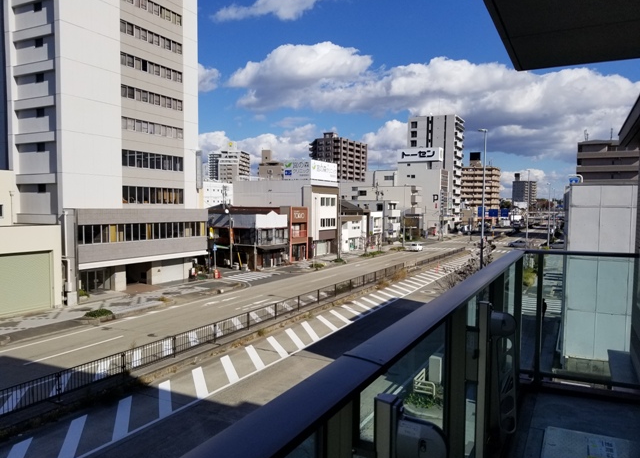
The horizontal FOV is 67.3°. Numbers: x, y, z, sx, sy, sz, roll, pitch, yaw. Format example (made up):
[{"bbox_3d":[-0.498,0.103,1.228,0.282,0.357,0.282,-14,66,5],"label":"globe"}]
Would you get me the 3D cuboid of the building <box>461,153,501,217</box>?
[{"bbox_3d":[71.879,-17.651,217.847,18.000,30.500,14.000,1,3,28],"label":"building"}]

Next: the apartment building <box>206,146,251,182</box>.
[{"bbox_3d":[-60.108,-31.194,324.815,21.500,48.000,23.000,0,3,8],"label":"apartment building"}]

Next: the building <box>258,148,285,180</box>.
[{"bbox_3d":[-29.668,-26.385,295.620,15.000,41.000,16.000,0,3,4],"label":"building"}]

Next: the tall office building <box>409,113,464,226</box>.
[{"bbox_3d":[37.983,-17.231,154.741,14.000,35.300,16.000,1,3,28],"label":"tall office building"}]

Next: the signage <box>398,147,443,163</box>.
[{"bbox_3d":[27.764,-20.256,133.293,12.000,3.763,2.800,1,3,28],"label":"signage"}]

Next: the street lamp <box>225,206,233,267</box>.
[{"bbox_3d":[-10.877,1.179,57.562,0.400,7.250,0.900,2,4,43],"label":"street lamp"}]

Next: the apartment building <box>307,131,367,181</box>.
[{"bbox_3d":[9.340,-25.939,252.083,20.000,44.000,30.000,1,3,30],"label":"apartment building"}]

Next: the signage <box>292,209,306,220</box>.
[{"bbox_3d":[-2.651,-1.851,63.880,0.150,1.397,3.300,1,3,28],"label":"signage"}]

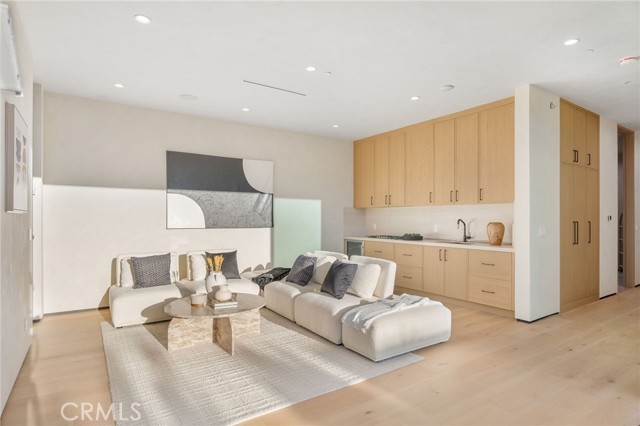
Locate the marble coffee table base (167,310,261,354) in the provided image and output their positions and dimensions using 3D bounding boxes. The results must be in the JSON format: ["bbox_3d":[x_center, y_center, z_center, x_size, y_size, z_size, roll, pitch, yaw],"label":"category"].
[{"bbox_3d":[-1.091,1.164,3.572,0.940,0.370,0.920,1,-1,-34],"label":"marble coffee table base"}]

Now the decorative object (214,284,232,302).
[{"bbox_3d":[-0.990,0.820,3.463,0.162,0.158,0.162,1,-1,-34],"label":"decorative object"}]

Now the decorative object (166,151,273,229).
[{"bbox_3d":[-1.630,-0.348,5.788,1.840,1.230,0.045,1,-1,-34],"label":"decorative object"}]

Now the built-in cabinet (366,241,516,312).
[{"bbox_3d":[1.948,0.923,5.762,0.620,0.800,2.860,1,-1,-36],"label":"built-in cabinet"}]

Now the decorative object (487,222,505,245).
[{"bbox_3d":[2.593,0.305,4.984,0.250,0.340,0.250,1,-1,-34],"label":"decorative object"}]

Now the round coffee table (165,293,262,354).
[{"bbox_3d":[-1.091,1.154,3.572,0.990,0.400,0.990,0,-1,0],"label":"round coffee table"}]

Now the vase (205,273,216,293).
[{"bbox_3d":[-1.181,0.818,3.853,0.210,0.280,0.210,1,-1,-34],"label":"vase"}]

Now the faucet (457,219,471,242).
[{"bbox_3d":[2.316,0.295,5.437,0.240,0.380,0.140,1,-1,-34],"label":"faucet"}]

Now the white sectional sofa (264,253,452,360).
[{"bbox_3d":[0.303,0.991,4.332,1.070,0.760,2.360,1,-1,-34],"label":"white sectional sofa"}]

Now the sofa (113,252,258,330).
[{"bbox_3d":[-1.942,0.984,4.894,1.900,0.770,1.050,1,-1,-34],"label":"sofa"}]

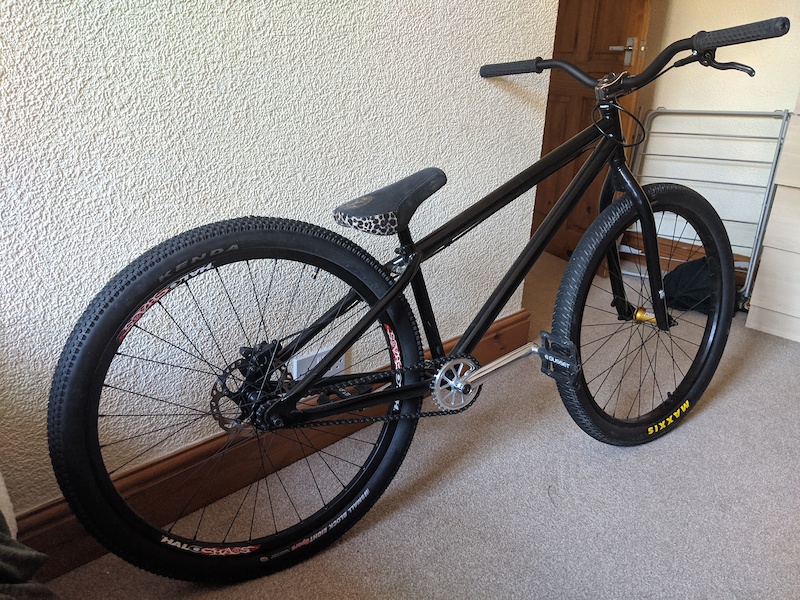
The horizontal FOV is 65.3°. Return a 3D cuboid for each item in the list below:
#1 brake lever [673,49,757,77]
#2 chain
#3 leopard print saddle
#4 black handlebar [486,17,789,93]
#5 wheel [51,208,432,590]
[{"bbox_3d":[0.576,-0.438,1.160,0.055,0.052,0.143,-12,24,-35],"label":"brake lever"},{"bbox_3d":[-0.032,0.194,1.174,0.455,0.122,0.016,-7,14,-28],"label":"chain"},{"bbox_3d":[-0.001,-0.179,1.167,0.240,0.072,0.132,-29,23,-21],"label":"leopard print saddle"},{"bbox_3d":[0.446,-0.503,1.349,0.088,0.088,0.773,-10,17,-31],"label":"black handlebar"},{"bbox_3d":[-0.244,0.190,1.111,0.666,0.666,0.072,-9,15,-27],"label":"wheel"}]

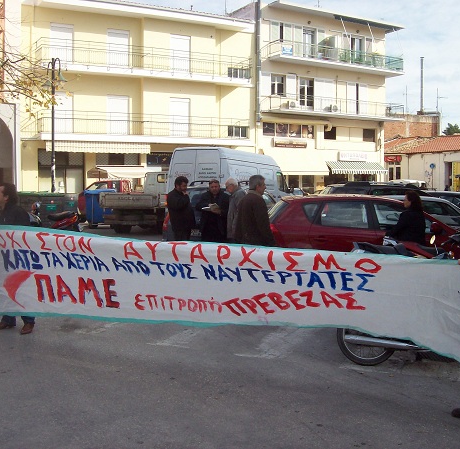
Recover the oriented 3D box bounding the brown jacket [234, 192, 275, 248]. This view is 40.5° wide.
[{"bbox_3d":[0.314,-0.042,8.166,0.380,0.820,0.520,-2,5,-30],"label":"brown jacket"}]

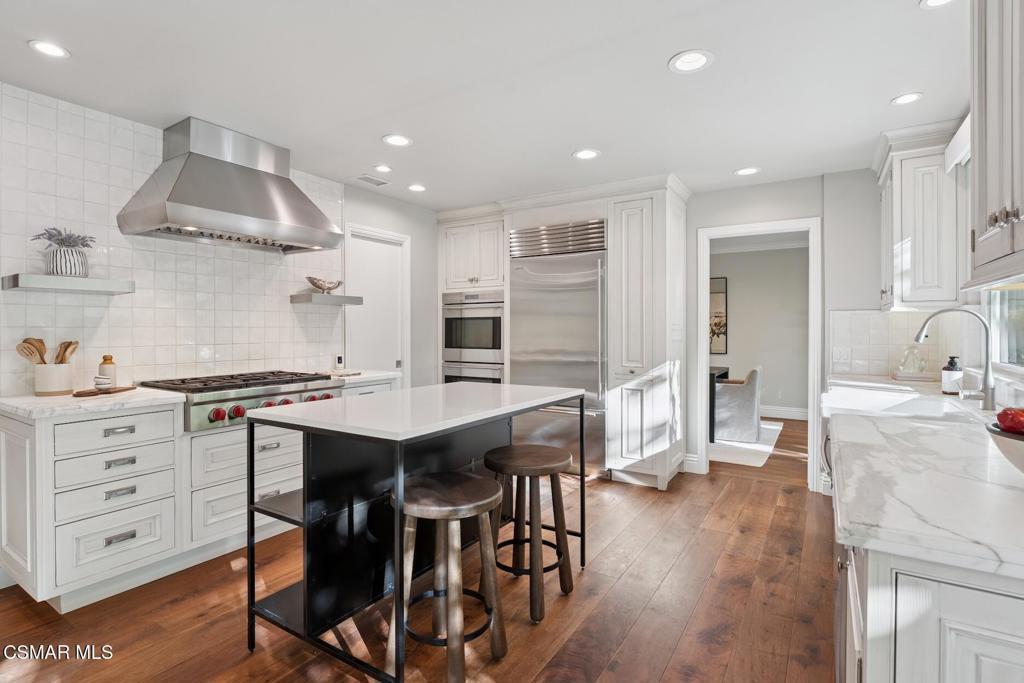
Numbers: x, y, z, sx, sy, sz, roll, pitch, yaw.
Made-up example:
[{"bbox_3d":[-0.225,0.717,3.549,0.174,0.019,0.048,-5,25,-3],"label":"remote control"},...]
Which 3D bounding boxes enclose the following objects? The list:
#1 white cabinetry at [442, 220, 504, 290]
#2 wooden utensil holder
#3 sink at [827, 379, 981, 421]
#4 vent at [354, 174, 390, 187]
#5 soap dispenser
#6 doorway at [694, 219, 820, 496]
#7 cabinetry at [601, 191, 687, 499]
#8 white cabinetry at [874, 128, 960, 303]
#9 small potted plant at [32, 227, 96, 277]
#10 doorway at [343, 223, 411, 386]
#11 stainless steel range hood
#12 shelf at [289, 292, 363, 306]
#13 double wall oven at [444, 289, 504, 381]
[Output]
[{"bbox_3d":[-0.238,-0.836,4.789,0.775,0.665,0.600,0,1,33],"label":"white cabinetry"},{"bbox_3d":[-2.199,0.186,2.182,0.124,0.142,0.124,0,1,34],"label":"wooden utensil holder"},{"bbox_3d":[1.629,0.384,1.993,0.465,0.235,0.980,0,1,34],"label":"sink"},{"bbox_3d":[-1.082,-1.236,3.506,0.160,0.020,0.260,0,1,34],"label":"vent"},{"bbox_3d":[2.061,0.159,2.131,0.074,0.175,0.074,0,1,30],"label":"soap dispenser"},{"bbox_3d":[1.995,0.095,3.725,0.868,2.085,0.140,0,1,34],"label":"doorway"},{"bbox_3d":[1.150,-0.040,3.873,0.458,2.355,0.640,0,1,33],"label":"cabinetry"},{"bbox_3d":[2.525,-0.722,2.855,0.370,1.067,0.660,0,1,34],"label":"white cabinetry"},{"bbox_3d":[-2.208,-0.444,2.250,0.210,0.247,0.230,0,1,34],"label":"small potted plant"},{"bbox_3d":[-1.196,0.084,4.065,0.120,2.108,0.720,0,1,34],"label":"doorway"},{"bbox_3d":[-1.646,-0.920,2.771,0.605,0.655,1.010,0,1,34],"label":"stainless steel range hood"},{"bbox_3d":[-1.338,-0.298,3.318,0.260,0.064,0.417,0,1,34],"label":"shelf"},{"bbox_3d":[-0.243,0.148,4.795,0.780,1.303,0.560,0,1,34],"label":"double wall oven"}]

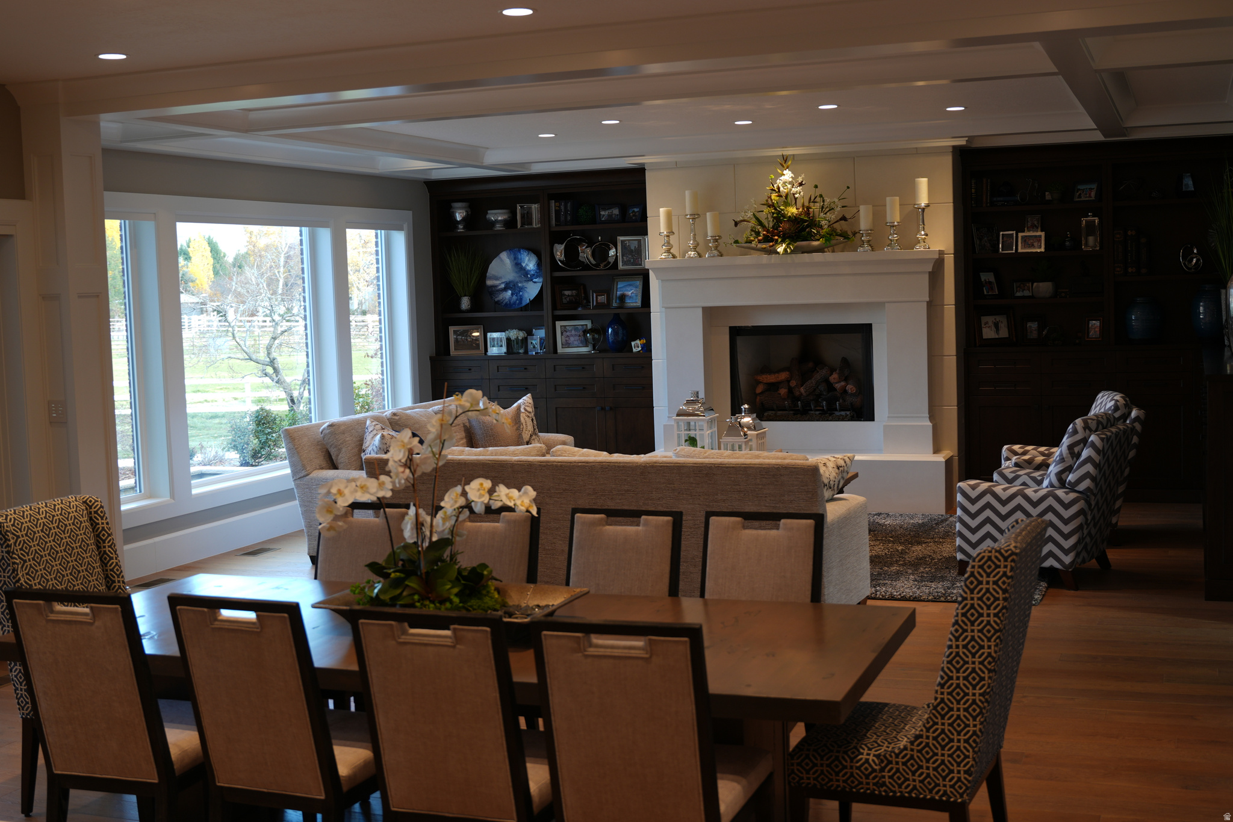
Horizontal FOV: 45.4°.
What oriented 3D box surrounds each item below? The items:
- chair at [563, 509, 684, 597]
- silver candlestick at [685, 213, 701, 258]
[{"bbox_3d":[-0.057,0.849,4.827,0.440,0.965,0.600,0,5,21],"label":"chair"},{"bbox_3d":[0.601,-1.401,11.774,0.120,0.352,0.120,0,5,21],"label":"silver candlestick"}]

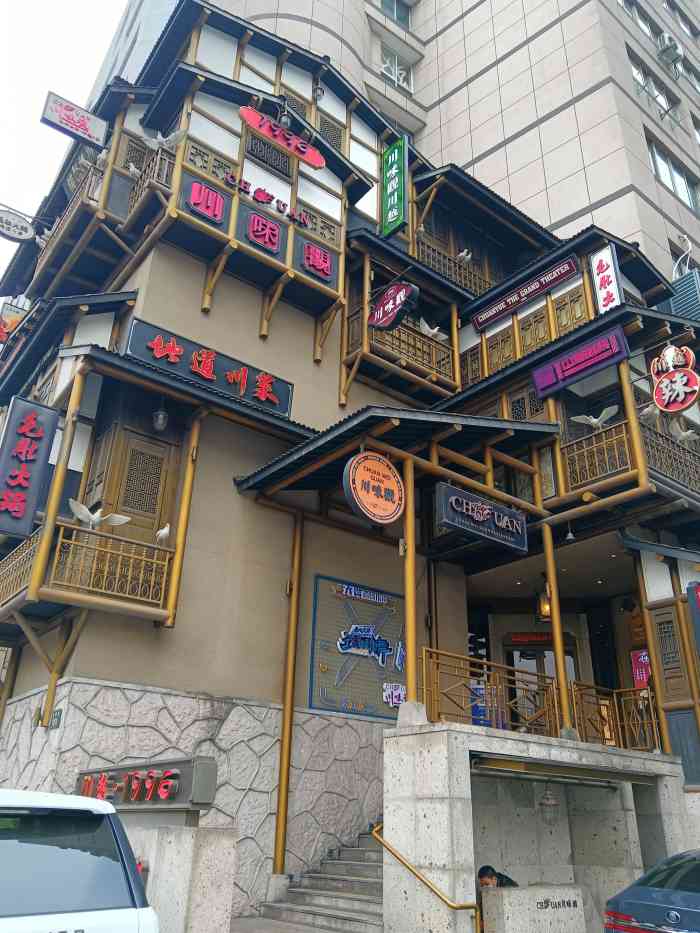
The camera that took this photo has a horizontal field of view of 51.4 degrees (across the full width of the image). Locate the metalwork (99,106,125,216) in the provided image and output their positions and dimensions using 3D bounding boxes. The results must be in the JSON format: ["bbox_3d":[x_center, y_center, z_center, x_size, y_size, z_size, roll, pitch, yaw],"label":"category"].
[{"bbox_3d":[-3.916,-5.050,12.023,0.128,2.295,0.128,20,-31,-34],"label":"metalwork"}]

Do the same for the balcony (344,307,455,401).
[{"bbox_3d":[1.055,-2.103,14.266,2.460,1.220,0.720,20,-30,-35],"label":"balcony"}]

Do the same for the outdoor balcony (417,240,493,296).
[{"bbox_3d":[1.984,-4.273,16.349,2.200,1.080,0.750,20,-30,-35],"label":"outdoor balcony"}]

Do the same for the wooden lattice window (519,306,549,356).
[{"bbox_3d":[3.788,-2.802,14.936,0.080,0.980,0.700,20,-30,-34],"label":"wooden lattice window"}]

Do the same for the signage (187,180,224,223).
[{"bbox_3d":[-2.519,-4.718,12.942,0.660,0.560,0.130,20,-30,-34],"label":"signage"}]

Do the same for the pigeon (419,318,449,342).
[{"bbox_3d":[1.797,-2.853,15.382,0.737,0.417,0.320,24,-34,-37],"label":"pigeon"}]

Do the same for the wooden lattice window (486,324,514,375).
[{"bbox_3d":[3.219,-2.518,15.587,0.080,0.980,0.700,20,-30,-34],"label":"wooden lattice window"}]

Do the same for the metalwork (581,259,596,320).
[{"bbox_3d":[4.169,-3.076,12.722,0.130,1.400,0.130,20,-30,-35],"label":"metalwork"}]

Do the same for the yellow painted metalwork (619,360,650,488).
[{"bbox_3d":[4.320,-0.680,11.014,0.148,2.193,0.148,20,-31,-34],"label":"yellow painted metalwork"}]

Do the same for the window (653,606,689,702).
[{"bbox_3d":[5.024,2.912,11.424,0.071,1.469,0.408,19,-31,-32],"label":"window"}]

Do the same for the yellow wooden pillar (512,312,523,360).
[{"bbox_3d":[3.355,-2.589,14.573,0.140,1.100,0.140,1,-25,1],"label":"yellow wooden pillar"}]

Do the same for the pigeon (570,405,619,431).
[{"bbox_3d":[4.151,-0.774,12.402,0.380,0.340,0.780,20,-30,-34],"label":"pigeon"}]

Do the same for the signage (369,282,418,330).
[{"bbox_3d":[0.792,-2.835,12.941,0.180,0.750,1.200,20,-30,-35],"label":"signage"}]

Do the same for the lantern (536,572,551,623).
[{"bbox_3d":[3.783,2.536,14.051,0.349,0.970,0.349,20,-32,-33],"label":"lantern"}]

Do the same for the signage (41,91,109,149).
[{"bbox_3d":[-4.441,-5.614,11.866,0.979,0.612,0.122,19,-31,-32],"label":"signage"}]

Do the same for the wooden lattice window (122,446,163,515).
[{"bbox_3d":[-3.003,0.218,10.584,0.540,0.920,0.050,20,-30,-35],"label":"wooden lattice window"}]

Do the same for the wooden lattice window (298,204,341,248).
[{"bbox_3d":[-0.569,-4.542,13.770,0.989,0.530,0.071,20,-31,-33],"label":"wooden lattice window"}]

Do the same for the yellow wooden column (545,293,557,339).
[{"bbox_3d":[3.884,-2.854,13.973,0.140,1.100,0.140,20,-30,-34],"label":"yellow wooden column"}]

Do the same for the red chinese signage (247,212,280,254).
[{"bbox_3d":[-1.562,-4.262,13.274,0.621,0.621,0.097,20,-32,-33],"label":"red chinese signage"}]

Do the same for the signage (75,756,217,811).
[{"bbox_3d":[-2.168,3.246,7.372,0.224,0.428,2.805,20,-31,-33],"label":"signage"}]

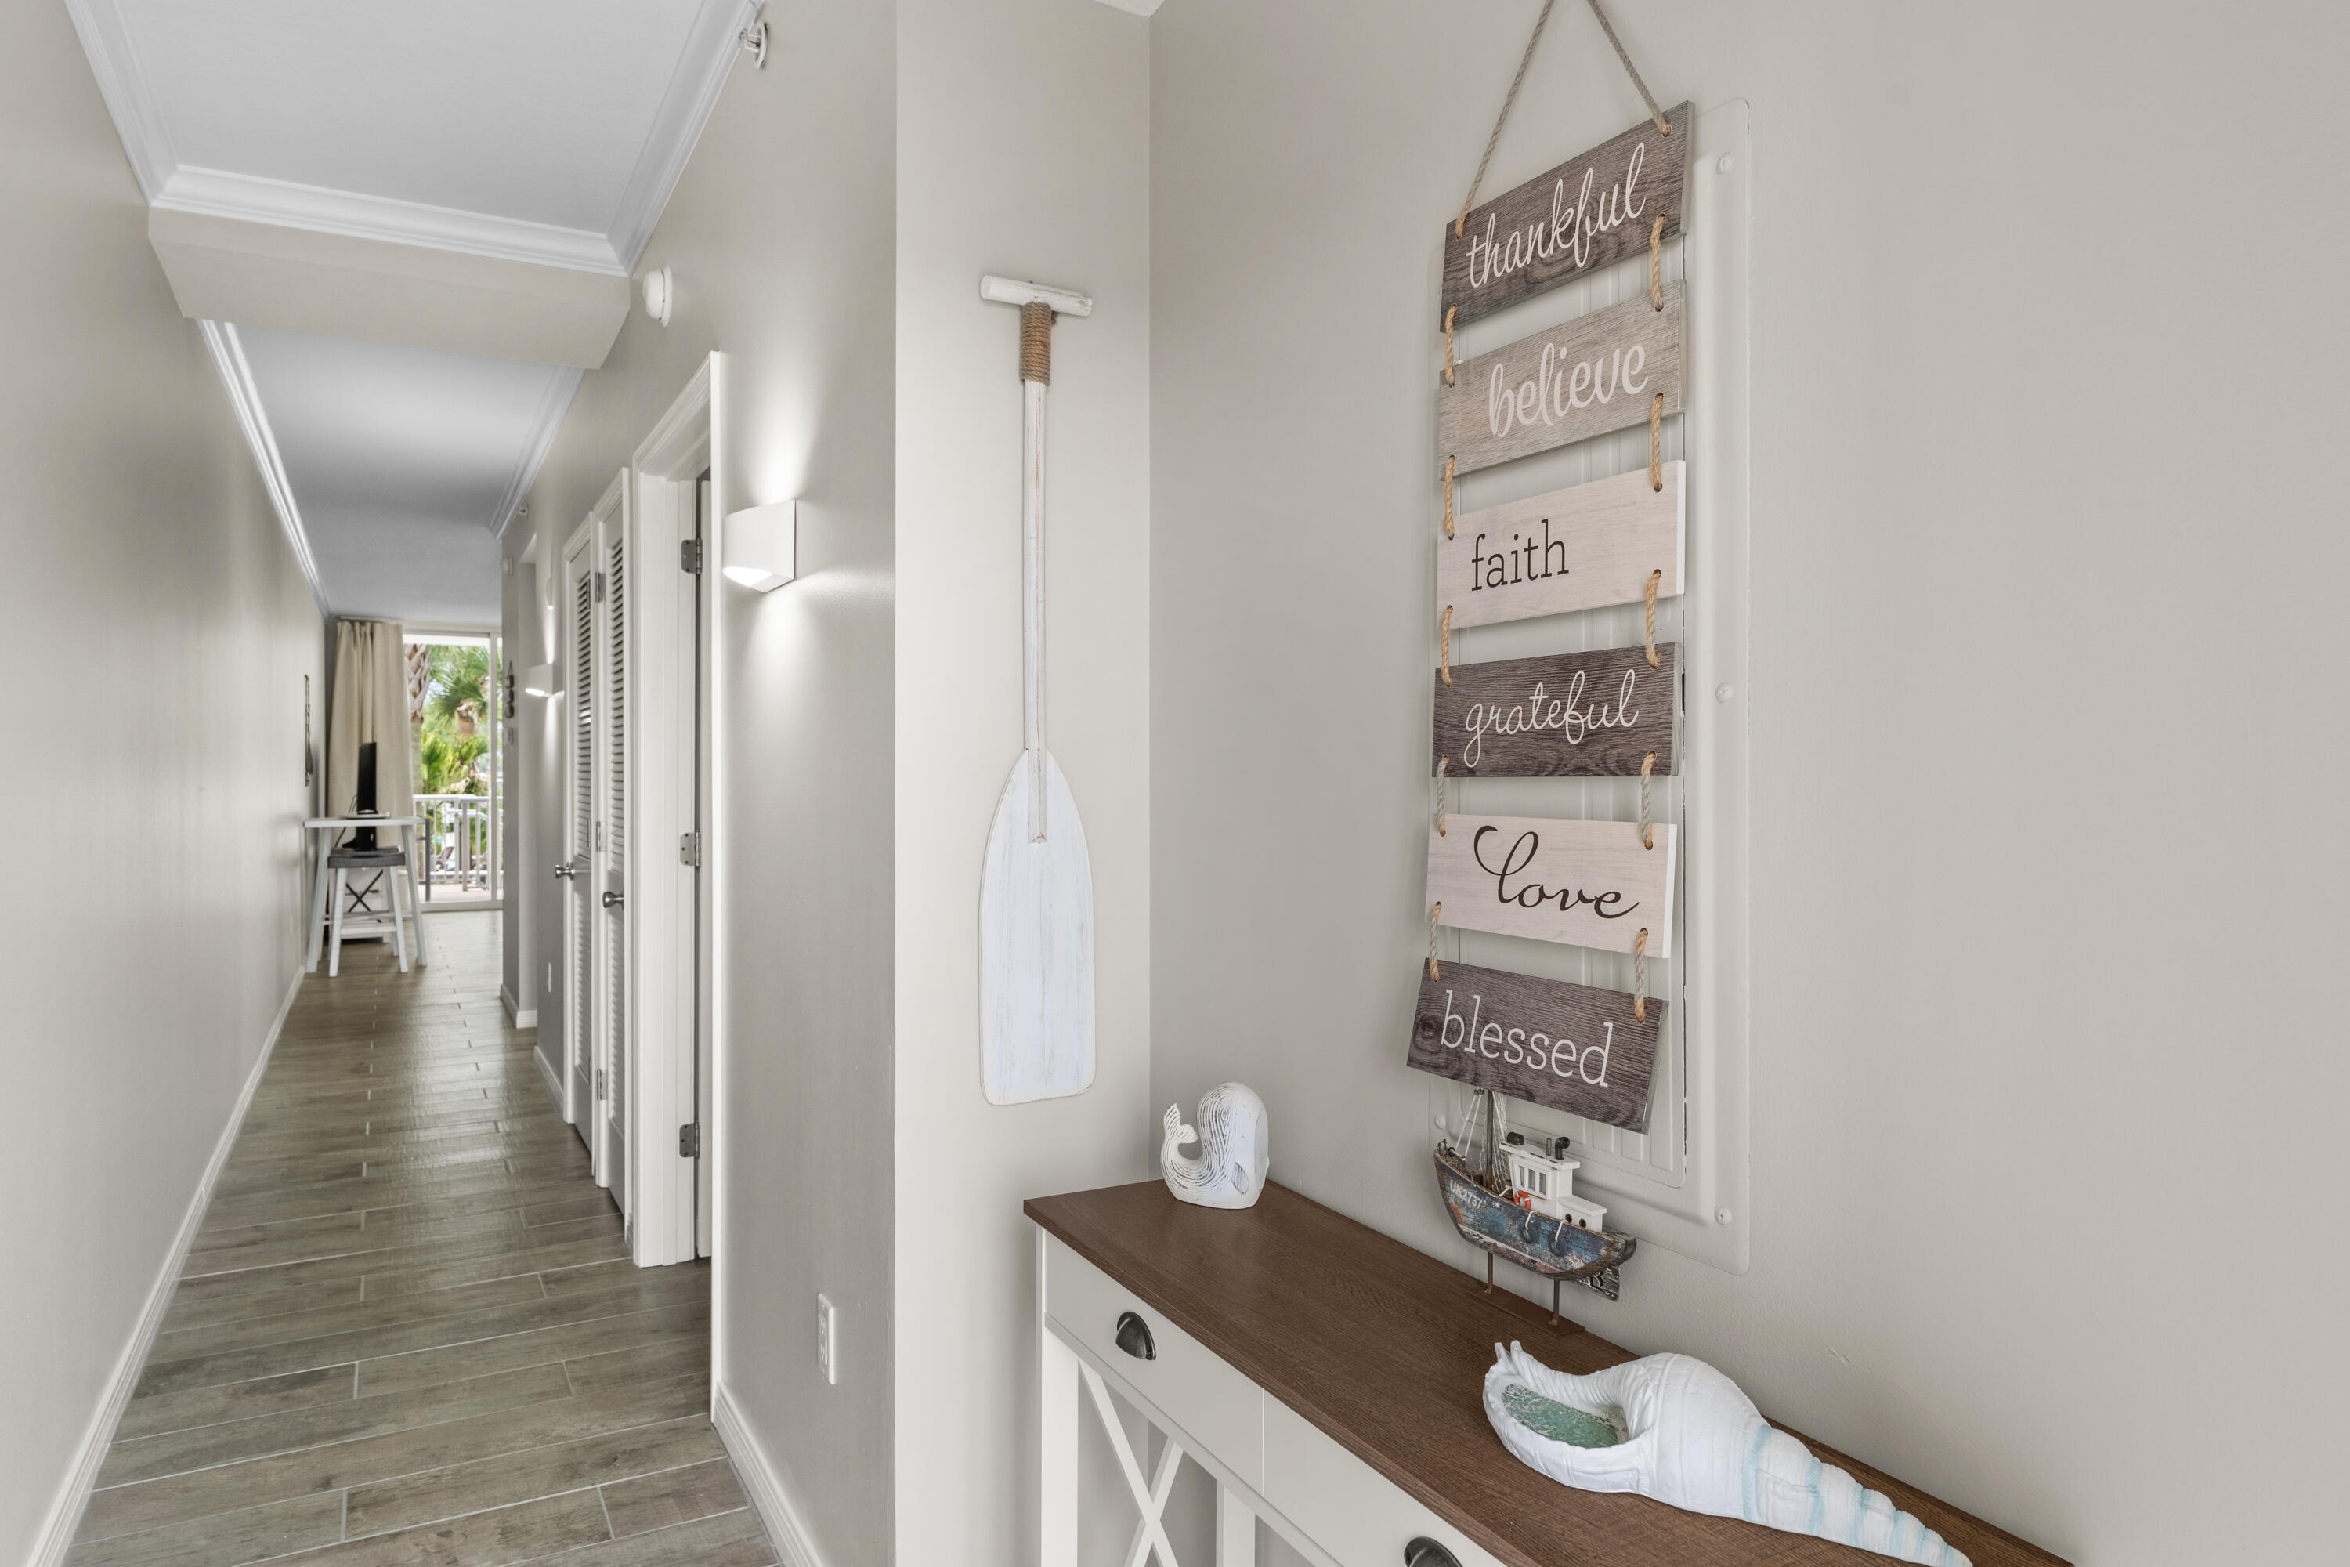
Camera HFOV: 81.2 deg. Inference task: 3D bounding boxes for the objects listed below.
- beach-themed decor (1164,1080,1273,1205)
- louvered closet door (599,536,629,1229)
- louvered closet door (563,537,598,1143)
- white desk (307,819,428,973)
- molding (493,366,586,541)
[{"bbox_3d":[0.048,0.421,1.611,0.124,0.136,0.080,0,1,25],"label":"beach-themed decor"},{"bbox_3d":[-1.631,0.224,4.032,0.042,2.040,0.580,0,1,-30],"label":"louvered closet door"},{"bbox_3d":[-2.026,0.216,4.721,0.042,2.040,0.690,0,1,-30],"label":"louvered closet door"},{"bbox_3d":[-5.444,0.721,9.229,0.660,0.975,0.700,0,1,-30],"label":"white desk"},{"bbox_3d":[-2.933,-1.436,6.197,0.062,0.080,4.220,0,1,-30],"label":"molding"}]

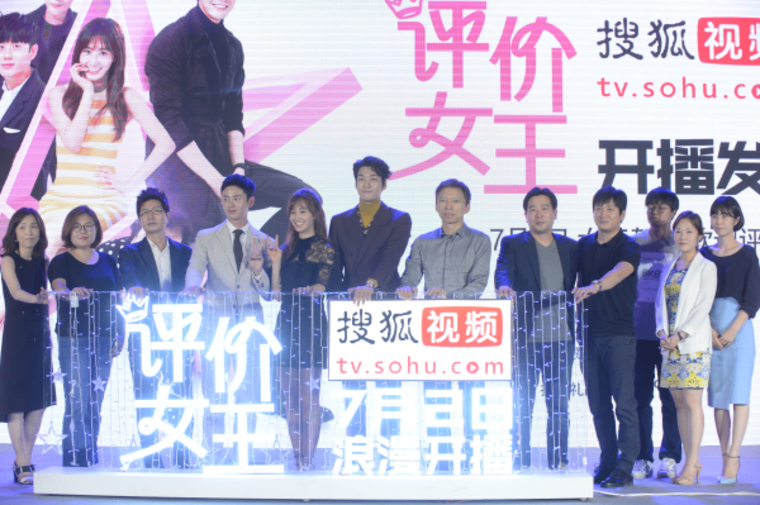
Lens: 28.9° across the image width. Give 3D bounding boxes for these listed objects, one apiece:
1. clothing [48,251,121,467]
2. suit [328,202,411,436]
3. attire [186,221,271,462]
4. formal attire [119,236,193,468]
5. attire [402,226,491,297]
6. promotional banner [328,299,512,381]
[{"bbox_3d":[-1.722,0.638,8.600,0.419,1.299,0.360,0,0,-6],"label":"clothing"},{"bbox_3d":[-0.061,0.489,8.600,0.478,1.561,0.380,0,0,7],"label":"suit"},{"bbox_3d":[-0.883,0.551,8.600,0.489,1.474,0.380,0,0,-5],"label":"attire"},{"bbox_3d":[-1.308,0.597,8.600,0.431,1.381,0.370,0,0,-7],"label":"formal attire"},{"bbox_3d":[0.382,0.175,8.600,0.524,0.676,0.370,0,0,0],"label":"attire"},{"bbox_3d":[0.226,0.489,8.250,1.023,0.453,0.030,0,0,0],"label":"promotional banner"}]

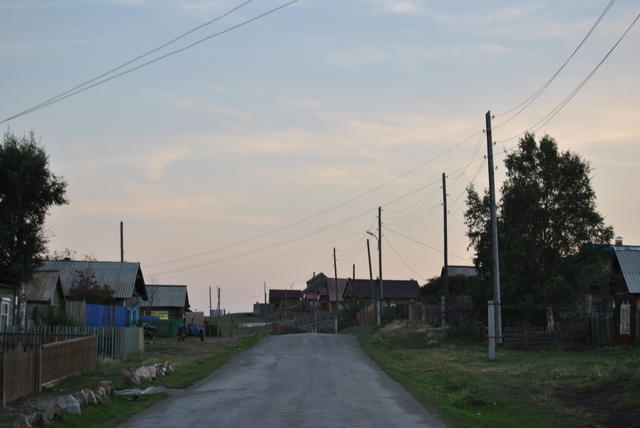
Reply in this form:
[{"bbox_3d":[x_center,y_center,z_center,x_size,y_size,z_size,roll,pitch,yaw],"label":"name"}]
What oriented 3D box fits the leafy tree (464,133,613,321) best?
[{"bbox_3d":[10.632,1.192,71.000,7.200,10.300,6.800,0,-3,0],"label":"leafy tree"}]

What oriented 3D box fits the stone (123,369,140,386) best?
[{"bbox_3d":[-4.261,3.696,32.981,0.385,0.373,0.379,0,-4,0],"label":"stone"}]

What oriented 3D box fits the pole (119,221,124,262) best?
[{"bbox_3d":[-14.249,4.531,104.732,0.220,8.000,0.220,0,-4,0],"label":"pole"}]

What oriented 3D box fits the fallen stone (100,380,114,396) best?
[{"bbox_3d":[-4.952,4.066,34.000,0.330,0.360,0.350,0,-3,0],"label":"fallen stone"}]

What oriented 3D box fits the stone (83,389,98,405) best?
[{"bbox_3d":[-4.165,3.312,26.479,0.275,0.266,0.270,0,-4,0],"label":"stone"}]

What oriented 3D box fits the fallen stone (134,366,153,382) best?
[{"bbox_3d":[-4.778,4.345,39.500,0.480,0.420,0.440,0,-3,0],"label":"fallen stone"}]

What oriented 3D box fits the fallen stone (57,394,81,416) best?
[{"bbox_3d":[-4.878,3.714,28.300,0.460,0.410,0.430,0,-3,0],"label":"fallen stone"}]

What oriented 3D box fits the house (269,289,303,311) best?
[{"bbox_3d":[-4.729,11.925,200.000,4.900,3.500,4.800,0,-3,0],"label":"house"}]

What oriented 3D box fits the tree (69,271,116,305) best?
[{"bbox_3d":[-12.006,4.778,76.879,2.533,3.600,2.500,0,-4,0],"label":"tree"}]

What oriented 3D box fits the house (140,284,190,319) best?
[{"bbox_3d":[-12.090,7.335,112.000,4.400,3.700,4.800,0,-3,0],"label":"house"}]

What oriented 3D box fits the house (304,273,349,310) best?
[{"bbox_3d":[0.941,10.034,183.000,6.000,5.400,6.000,0,-3,0],"label":"house"}]

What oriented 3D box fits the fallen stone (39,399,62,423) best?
[{"bbox_3d":[-4.095,2.986,22.172,0.344,0.333,0.339,0,-4,0],"label":"fallen stone"}]

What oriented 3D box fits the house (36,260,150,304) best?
[{"bbox_3d":[-15.000,5.276,94.500,7.000,4.700,7.600,0,-3,0],"label":"house"}]

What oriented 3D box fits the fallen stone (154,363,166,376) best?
[{"bbox_3d":[-4.168,4.063,38.126,0.297,0.335,0.316,0,-4,0],"label":"fallen stone"}]

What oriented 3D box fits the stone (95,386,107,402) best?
[{"bbox_3d":[-4.070,3.347,27.057,0.211,0.272,0.241,0,-4,0],"label":"stone"}]

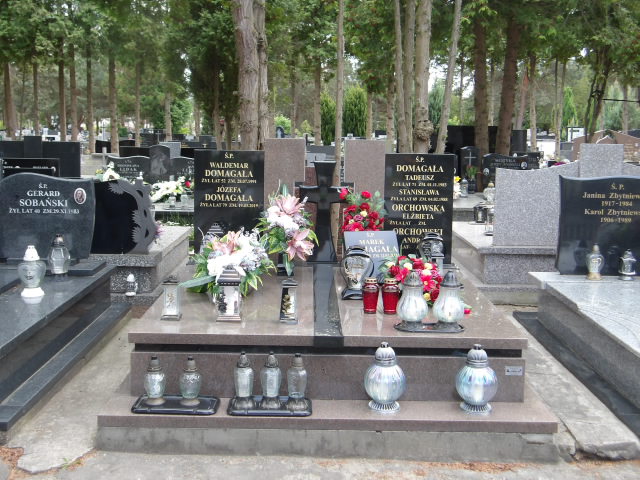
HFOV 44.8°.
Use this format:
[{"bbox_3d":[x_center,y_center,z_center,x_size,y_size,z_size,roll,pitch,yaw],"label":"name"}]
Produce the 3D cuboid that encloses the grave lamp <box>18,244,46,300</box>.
[{"bbox_3d":[-1.735,0.186,4.732,0.164,0.309,0.140,1,9,-1],"label":"grave lamp"}]

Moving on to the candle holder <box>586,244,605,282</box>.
[{"bbox_3d":[1.912,0.151,5.400,0.124,0.243,0.124,1,9,-1],"label":"candle holder"}]

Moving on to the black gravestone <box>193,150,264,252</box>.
[{"bbox_3d":[-0.625,-0.239,5.403,0.477,0.760,0.080,1,9,-1],"label":"black gravestone"}]

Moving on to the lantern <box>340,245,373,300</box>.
[{"bbox_3d":[0.215,0.176,4.326,0.179,0.289,0.150,3,9,11],"label":"lantern"}]

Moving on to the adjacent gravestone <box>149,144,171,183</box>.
[{"bbox_3d":[-2.198,-1.021,10.697,0.294,0.561,0.100,1,9,-1],"label":"adjacent gravestone"}]

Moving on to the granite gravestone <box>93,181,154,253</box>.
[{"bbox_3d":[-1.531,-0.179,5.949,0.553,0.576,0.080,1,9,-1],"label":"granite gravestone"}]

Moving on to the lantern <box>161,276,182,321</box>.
[{"bbox_3d":[-0.743,0.290,3.932,0.112,0.215,0.101,1,9,-1],"label":"lantern"}]

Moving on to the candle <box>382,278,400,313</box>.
[{"bbox_3d":[0.368,0.289,3.993,0.088,0.176,0.088,1,9,-1],"label":"candle"}]

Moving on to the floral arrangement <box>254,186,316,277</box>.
[{"bbox_3d":[-0.210,-0.067,5.021,0.402,0.594,0.300,1,9,-1],"label":"floral arrangement"}]

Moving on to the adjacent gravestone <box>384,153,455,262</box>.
[{"bbox_3d":[0.680,-0.215,5.424,0.475,0.761,0.080,1,9,-1],"label":"adjacent gravestone"}]

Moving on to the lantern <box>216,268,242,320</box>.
[{"bbox_3d":[-0.453,0.270,3.934,0.122,0.266,0.122,1,9,-1],"label":"lantern"}]

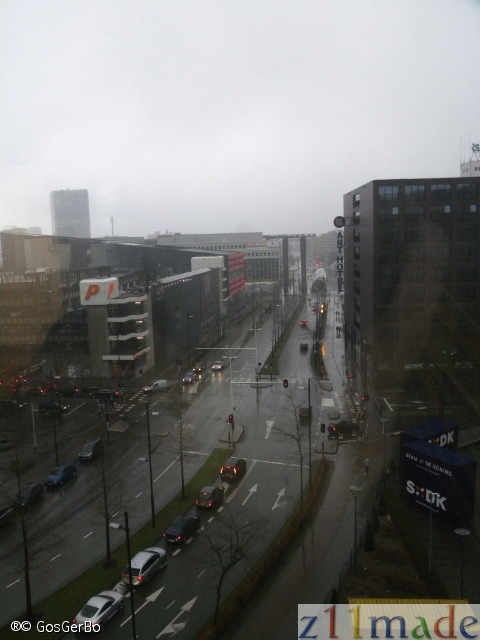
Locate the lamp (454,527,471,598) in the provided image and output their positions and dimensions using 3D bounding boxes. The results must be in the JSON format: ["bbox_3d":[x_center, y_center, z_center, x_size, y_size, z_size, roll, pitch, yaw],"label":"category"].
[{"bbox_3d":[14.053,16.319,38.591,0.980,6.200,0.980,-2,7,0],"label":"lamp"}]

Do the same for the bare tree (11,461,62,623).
[{"bbox_3d":[-13.623,14.467,40.324,3.509,11.431,3.333,-2,8,0],"label":"bare tree"}]

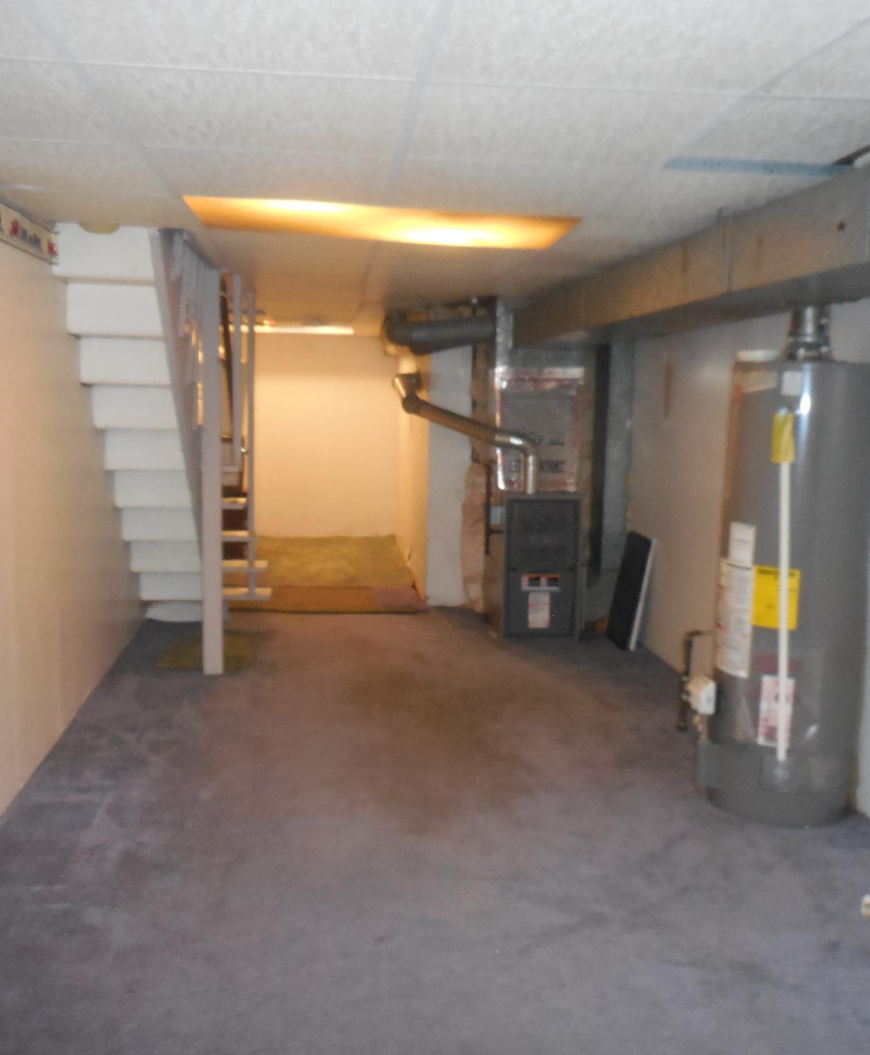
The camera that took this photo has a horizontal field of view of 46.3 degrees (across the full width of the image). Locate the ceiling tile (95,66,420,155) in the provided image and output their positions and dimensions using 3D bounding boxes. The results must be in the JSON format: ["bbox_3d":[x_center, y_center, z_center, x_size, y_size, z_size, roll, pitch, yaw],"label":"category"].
[{"bbox_3d":[-0.352,-0.856,2.091,0.600,0.025,0.600,0,7,-6],"label":"ceiling tile"}]

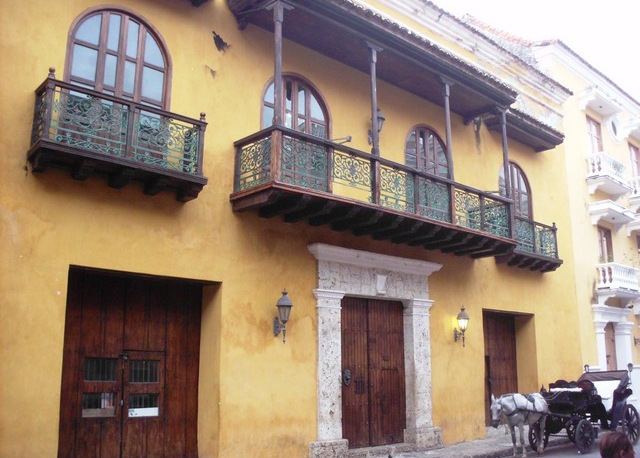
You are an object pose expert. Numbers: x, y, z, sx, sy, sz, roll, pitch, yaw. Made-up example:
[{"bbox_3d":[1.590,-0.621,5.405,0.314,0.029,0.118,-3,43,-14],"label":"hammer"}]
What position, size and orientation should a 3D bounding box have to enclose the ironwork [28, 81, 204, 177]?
[{"bbox_3d":[-3.163,-1.490,11.343,2.846,1.071,0.612,11,-16,-44],"label":"ironwork"}]

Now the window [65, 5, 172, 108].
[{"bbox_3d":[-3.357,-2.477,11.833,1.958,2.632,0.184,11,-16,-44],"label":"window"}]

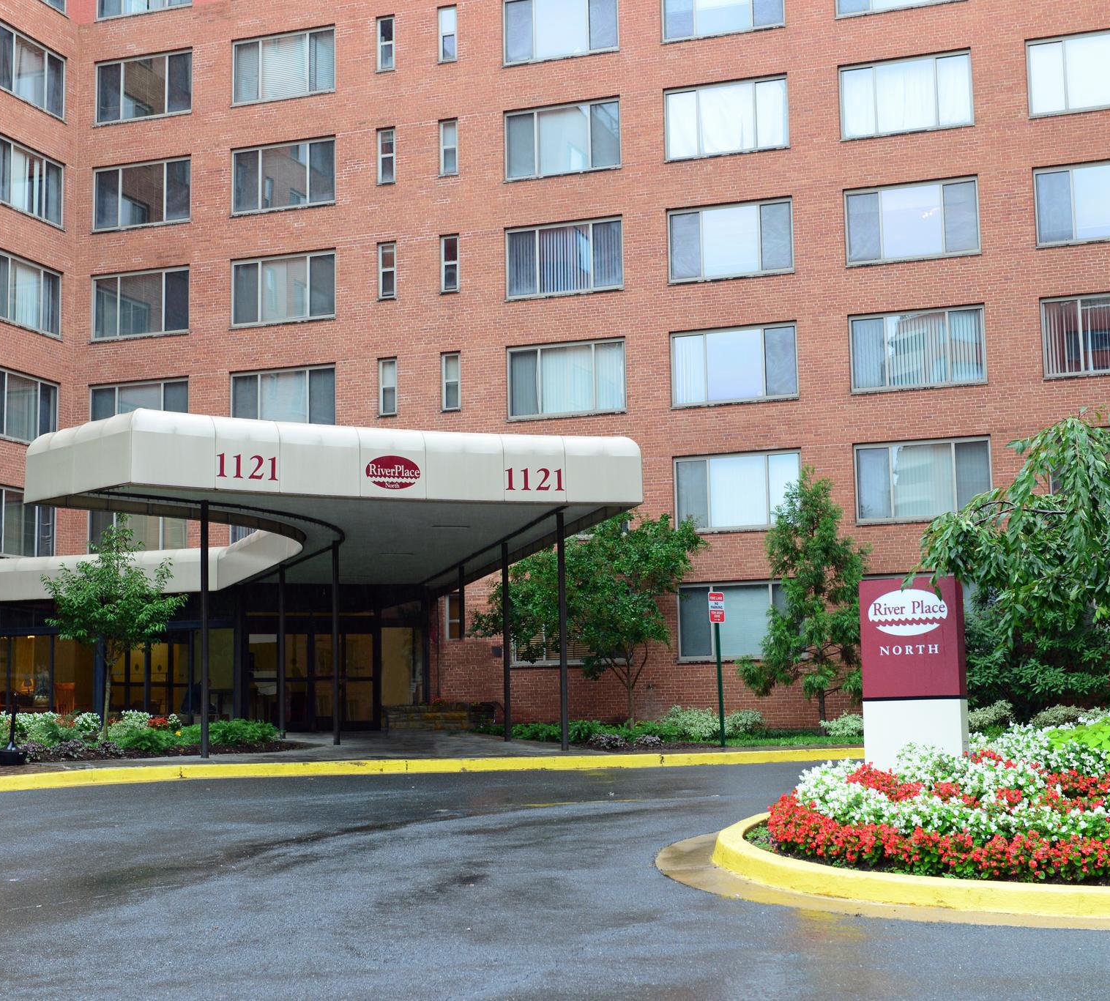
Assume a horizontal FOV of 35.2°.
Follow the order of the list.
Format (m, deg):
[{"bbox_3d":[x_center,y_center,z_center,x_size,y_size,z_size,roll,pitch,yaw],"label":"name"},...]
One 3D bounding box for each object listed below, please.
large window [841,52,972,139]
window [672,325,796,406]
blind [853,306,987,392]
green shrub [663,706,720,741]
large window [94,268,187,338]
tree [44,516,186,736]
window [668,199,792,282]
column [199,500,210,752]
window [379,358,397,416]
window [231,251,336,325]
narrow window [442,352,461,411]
[{"bbox_3d":[7.291,-8.396,36.353,2.670,1.517,0.120,-4,-8,18],"label":"large window"},{"bbox_3d":[3.784,-2.854,36.868,2.646,1.571,0.130,-4,-8,19],"label":"window"},{"bbox_3d":[7.367,-3.042,35.538,2.680,1.560,0.120,-3,-8,19],"label":"blind"},{"bbox_3d":[2.363,3.865,30.300,0.933,0.609,0.950,-1,-8,0],"label":"green shrub"},{"bbox_3d":[-9.972,-4.712,42.192,2.720,1.640,0.150,-4,-8,19],"label":"large window"},{"bbox_3d":[-7.438,2.111,29.551,2.380,3.836,2.300,-1,-8,0],"label":"tree"},{"bbox_3d":[3.761,-5.543,37.499,2.720,1.640,0.150,-4,-8,19],"label":"window"},{"bbox_3d":[-4.182,1.546,20.900,0.090,3.052,0.090,-1,-8,0],"label":"column"},{"bbox_3d":[-3.779,-2.556,39.771,0.445,1.320,0.130,-4,-8,19],"label":"window"},{"bbox_3d":[-6.266,-4.869,40.445,2.680,1.560,0.120,-3,-8,19],"label":"window"},{"bbox_3d":[-2.317,-2.653,39.085,0.440,1.280,0.130,-4,-8,18],"label":"narrow window"}]

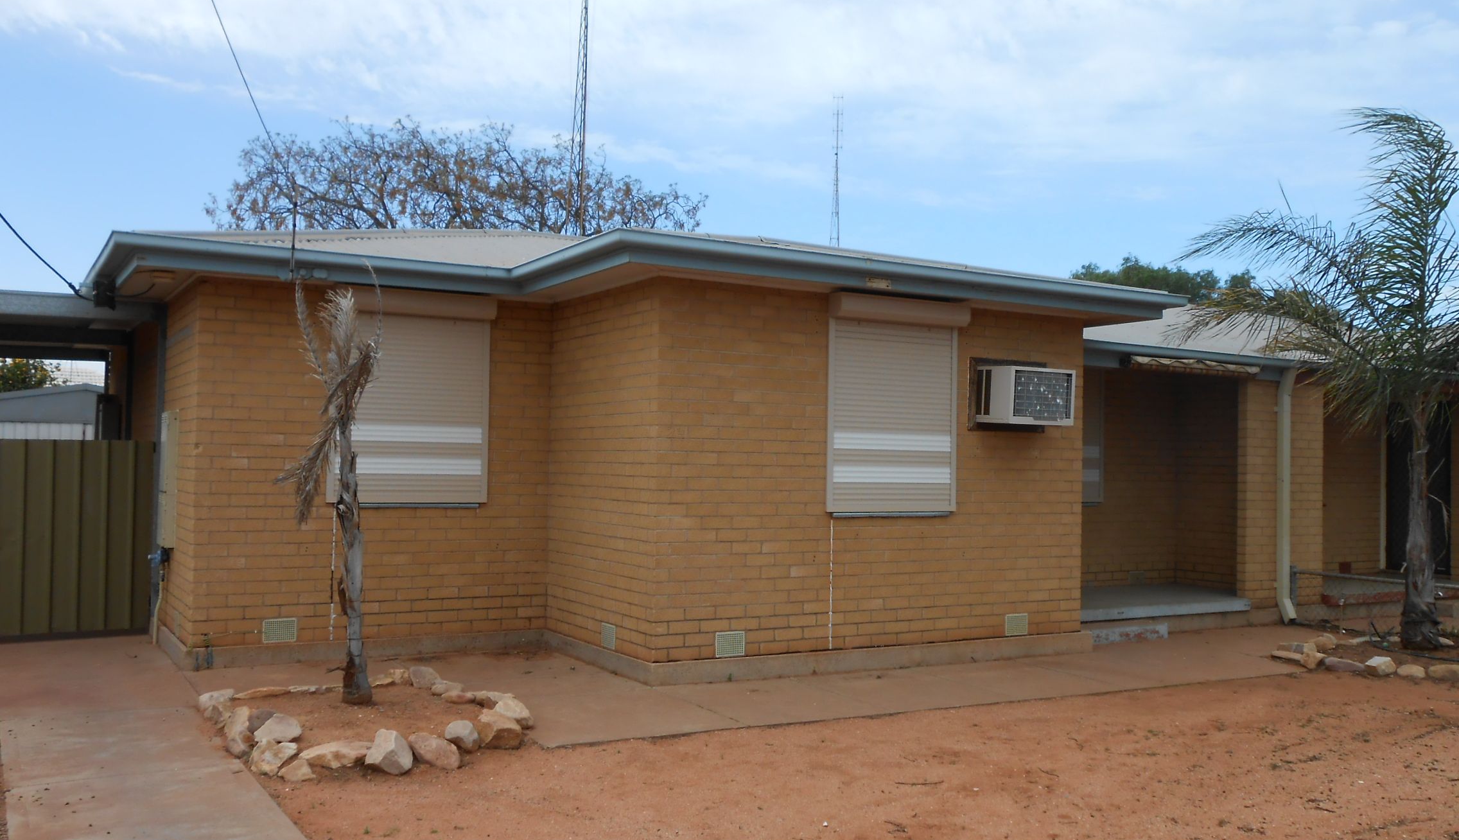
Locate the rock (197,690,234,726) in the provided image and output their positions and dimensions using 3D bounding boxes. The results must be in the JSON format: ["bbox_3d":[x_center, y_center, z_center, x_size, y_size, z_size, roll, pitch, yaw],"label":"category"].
[{"bbox_3d":[-2.864,1.602,7.047,0.190,0.140,0.260,2,-2,-22],"label":"rock"}]

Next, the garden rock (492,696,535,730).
[{"bbox_3d":[-1.241,1.666,7.225,0.209,0.164,0.292,2,-2,-30],"label":"garden rock"}]

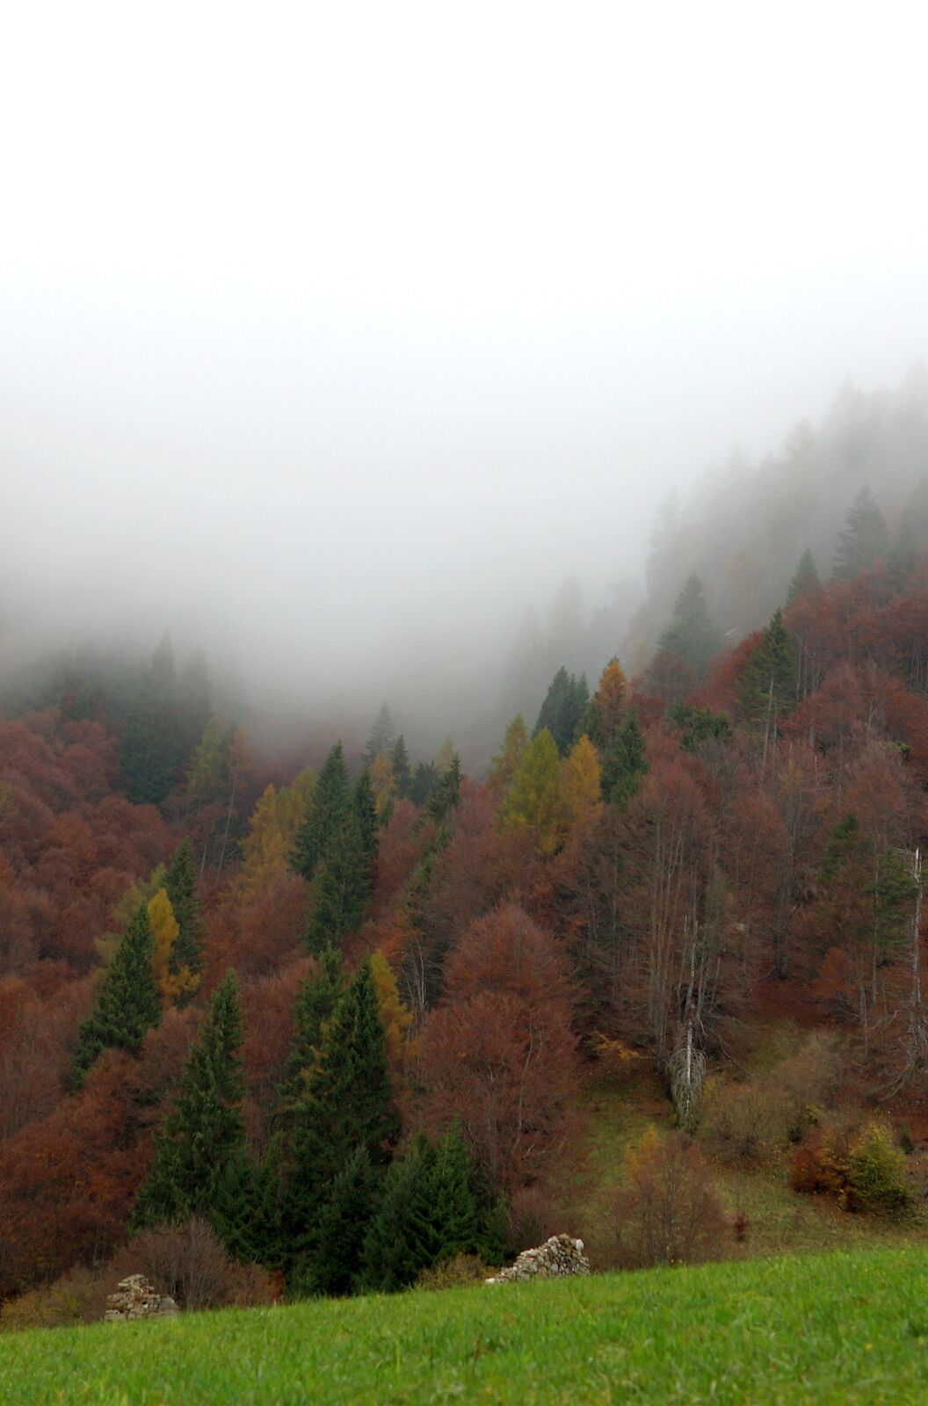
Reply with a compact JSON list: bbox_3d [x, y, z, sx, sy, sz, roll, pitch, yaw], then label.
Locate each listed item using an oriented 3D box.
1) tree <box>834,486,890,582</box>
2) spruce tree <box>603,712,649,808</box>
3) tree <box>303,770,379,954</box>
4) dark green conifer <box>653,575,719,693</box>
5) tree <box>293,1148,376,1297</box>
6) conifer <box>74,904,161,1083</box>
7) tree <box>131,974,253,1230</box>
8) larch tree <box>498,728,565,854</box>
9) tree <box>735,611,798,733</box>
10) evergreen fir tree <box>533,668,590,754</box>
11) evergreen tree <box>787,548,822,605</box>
[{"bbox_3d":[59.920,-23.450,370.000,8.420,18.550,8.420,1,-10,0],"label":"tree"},{"bbox_3d":[17.090,7.680,260.000,4.880,13.780,4.880,1,-10,0],"label":"spruce tree"},{"bbox_3d":[-9.730,13.200,195.000,6.140,15.930,6.140,0,-7,-3],"label":"tree"},{"bbox_3d":[30.700,-8.570,340.000,8.880,18.780,8.880,1,-10,0],"label":"dark green conifer"},{"bbox_3d":[-7.220,28.830,135.000,4.880,8.630,4.880,1,-10,0],"label":"tree"},{"bbox_3d":[-22.090,20.260,158.990,5.600,14.500,5.600,0,-8,0],"label":"conifer"},{"bbox_3d":[-14.230,21.820,130.000,6.270,15.220,6.270,1,-7,-6],"label":"tree"},{"bbox_3d":[5.530,8.940,199.030,5.600,14.000,5.600,0,-8,0],"label":"larch tree"},{"bbox_3d":[29.490,-1.530,240.000,6.270,15.400,6.270,-1,-7,7],"label":"tree"},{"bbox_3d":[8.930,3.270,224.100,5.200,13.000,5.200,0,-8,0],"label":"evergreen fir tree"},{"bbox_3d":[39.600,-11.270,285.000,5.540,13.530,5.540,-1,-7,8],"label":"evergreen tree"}]

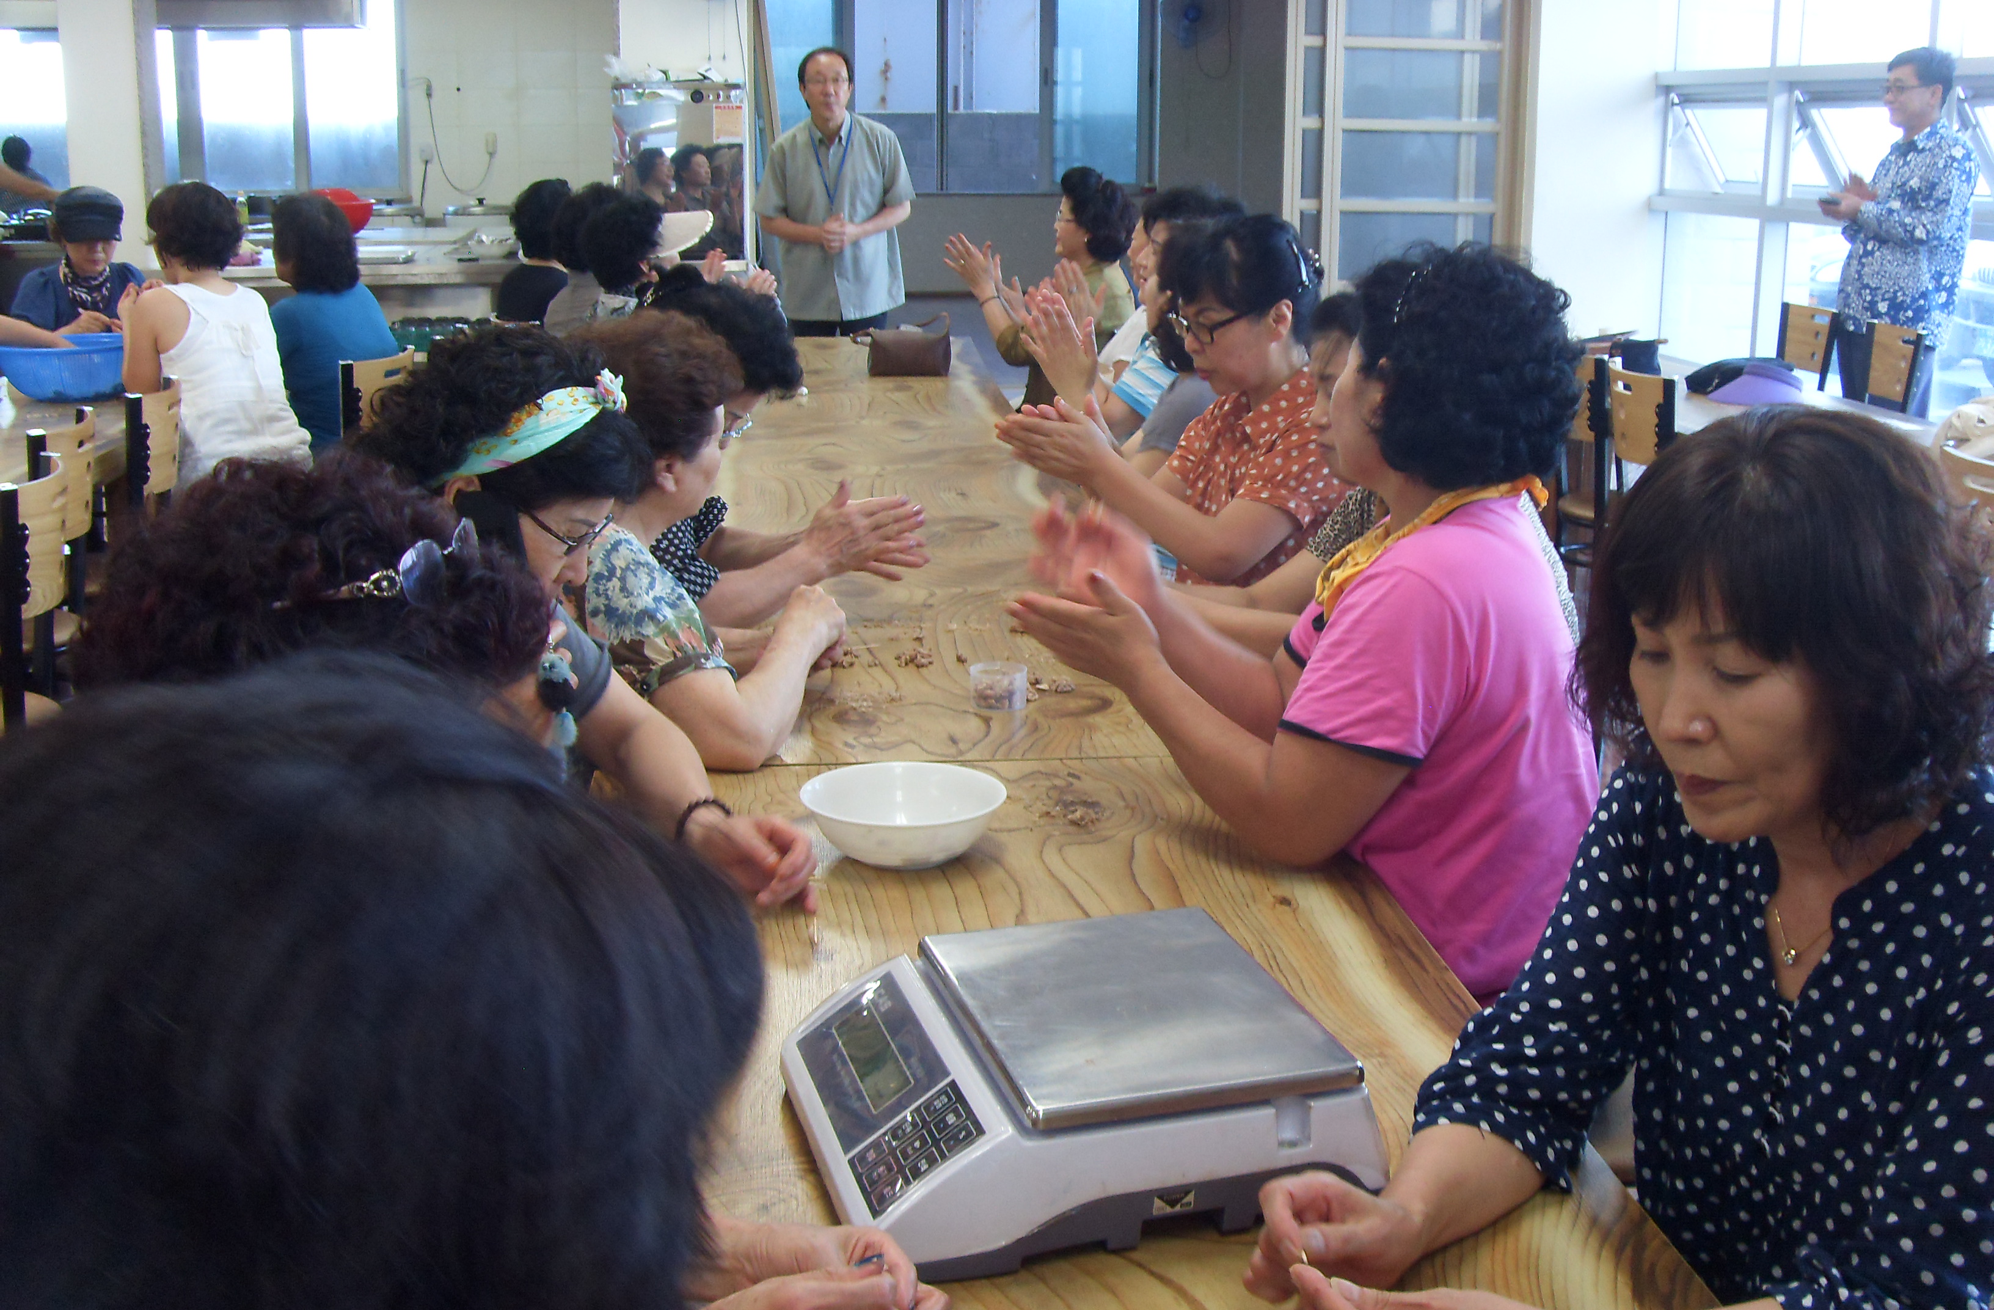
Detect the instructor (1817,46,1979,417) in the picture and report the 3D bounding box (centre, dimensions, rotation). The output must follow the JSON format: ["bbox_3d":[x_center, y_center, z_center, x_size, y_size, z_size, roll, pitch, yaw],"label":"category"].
[{"bbox_3d":[2.657,-0.979,6.708,0.420,1.620,0.470,4,14,13],"label":"instructor"}]

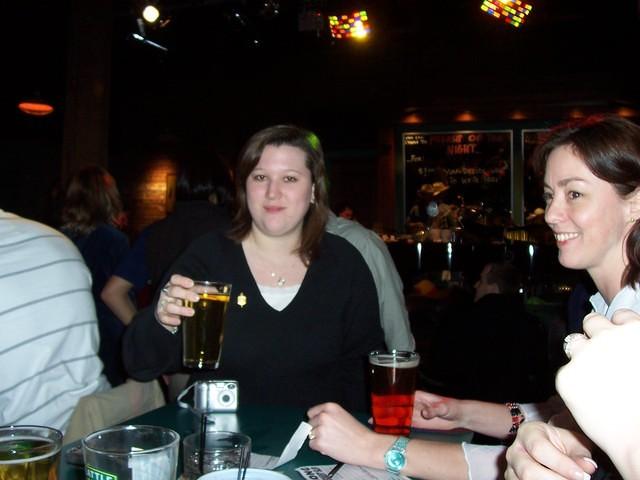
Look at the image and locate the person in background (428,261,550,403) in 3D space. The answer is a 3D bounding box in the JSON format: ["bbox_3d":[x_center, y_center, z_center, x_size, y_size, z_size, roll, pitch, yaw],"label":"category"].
[{"bbox_3d":[0.800,0.720,3.650,0.600,1.250,0.750,0,2,-30],"label":"person in background"}]

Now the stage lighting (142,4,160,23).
[{"bbox_3d":[-1.381,-1.854,5.600,0.160,0.160,0.200,0,21,-14],"label":"stage lighting"}]

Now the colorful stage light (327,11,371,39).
[{"bbox_3d":[0.229,-1.693,5.400,0.320,0.250,0.250,1,25,-4],"label":"colorful stage light"}]

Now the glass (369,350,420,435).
[{"bbox_3d":[0.126,0.270,1.170,0.088,0.145,0.088,1,1,0],"label":"glass"}]

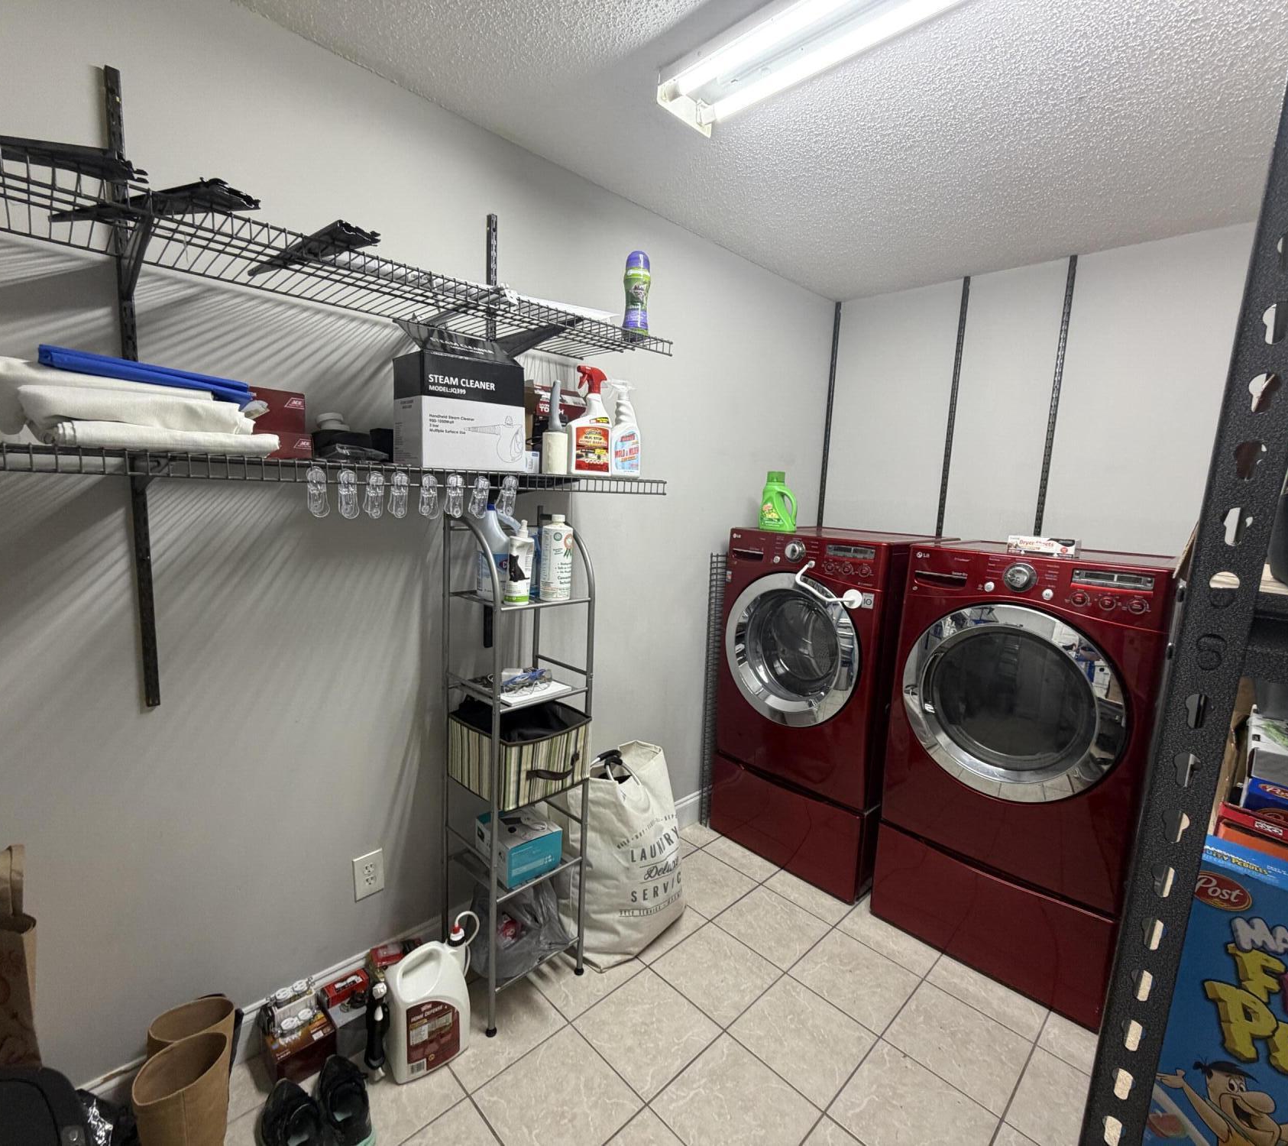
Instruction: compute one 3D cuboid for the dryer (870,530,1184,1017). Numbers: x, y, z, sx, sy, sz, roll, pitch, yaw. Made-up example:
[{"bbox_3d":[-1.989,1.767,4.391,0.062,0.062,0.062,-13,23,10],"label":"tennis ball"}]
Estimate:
[{"bbox_3d":[1.353,0.584,2.185,0.683,1.337,0.765,11,12,43],"label":"dryer"}]

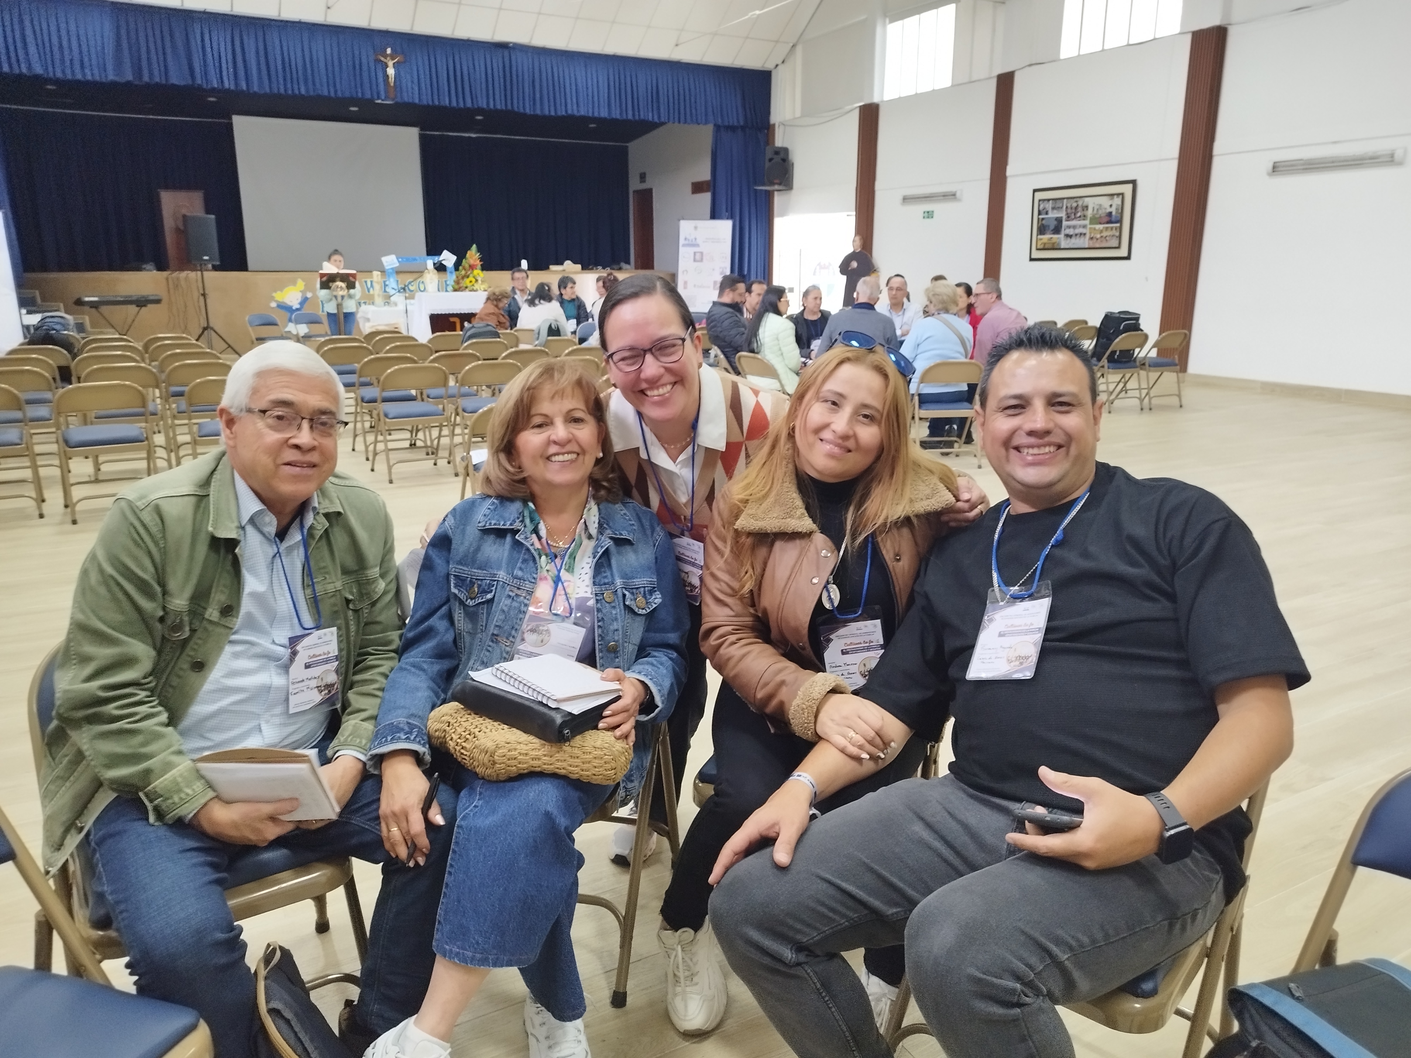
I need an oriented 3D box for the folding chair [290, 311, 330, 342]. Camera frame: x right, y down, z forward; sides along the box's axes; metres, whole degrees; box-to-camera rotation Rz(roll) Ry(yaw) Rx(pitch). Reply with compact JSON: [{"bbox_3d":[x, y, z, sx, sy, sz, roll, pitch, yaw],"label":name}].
[{"bbox_3d":[-5.756,-2.813,14.449,0.480,0.760,0.465,13,20,41],"label":"folding chair"}]

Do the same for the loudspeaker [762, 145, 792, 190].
[{"bbox_3d":[1.305,-6.562,17.783,0.430,0.690,0.400,1,15,4],"label":"loudspeaker"}]

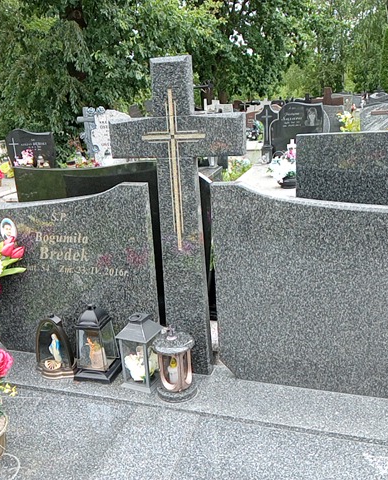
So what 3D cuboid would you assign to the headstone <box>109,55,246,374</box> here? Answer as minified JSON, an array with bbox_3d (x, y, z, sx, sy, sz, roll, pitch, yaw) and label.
[{"bbox_3d":[-0.035,-0.049,1.888,0.485,1.161,0.078,2,17,19],"label":"headstone"}]

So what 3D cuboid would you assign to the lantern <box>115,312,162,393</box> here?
[{"bbox_3d":[-0.200,0.408,1.939,0.134,0.277,0.131,4,18,26],"label":"lantern"}]

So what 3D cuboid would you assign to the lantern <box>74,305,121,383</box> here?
[{"bbox_3d":[-0.383,0.390,2.009,0.155,0.294,0.121,2,17,19],"label":"lantern"}]

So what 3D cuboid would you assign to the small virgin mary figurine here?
[{"bbox_3d":[-0.531,0.413,2.050,0.149,0.246,0.105,2,17,19],"label":"small virgin mary figurine"}]

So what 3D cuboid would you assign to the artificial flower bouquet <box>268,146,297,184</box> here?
[{"bbox_3d":[0.962,-0.770,5.500,0.360,0.370,0.340,2,17,19],"label":"artificial flower bouquet"}]

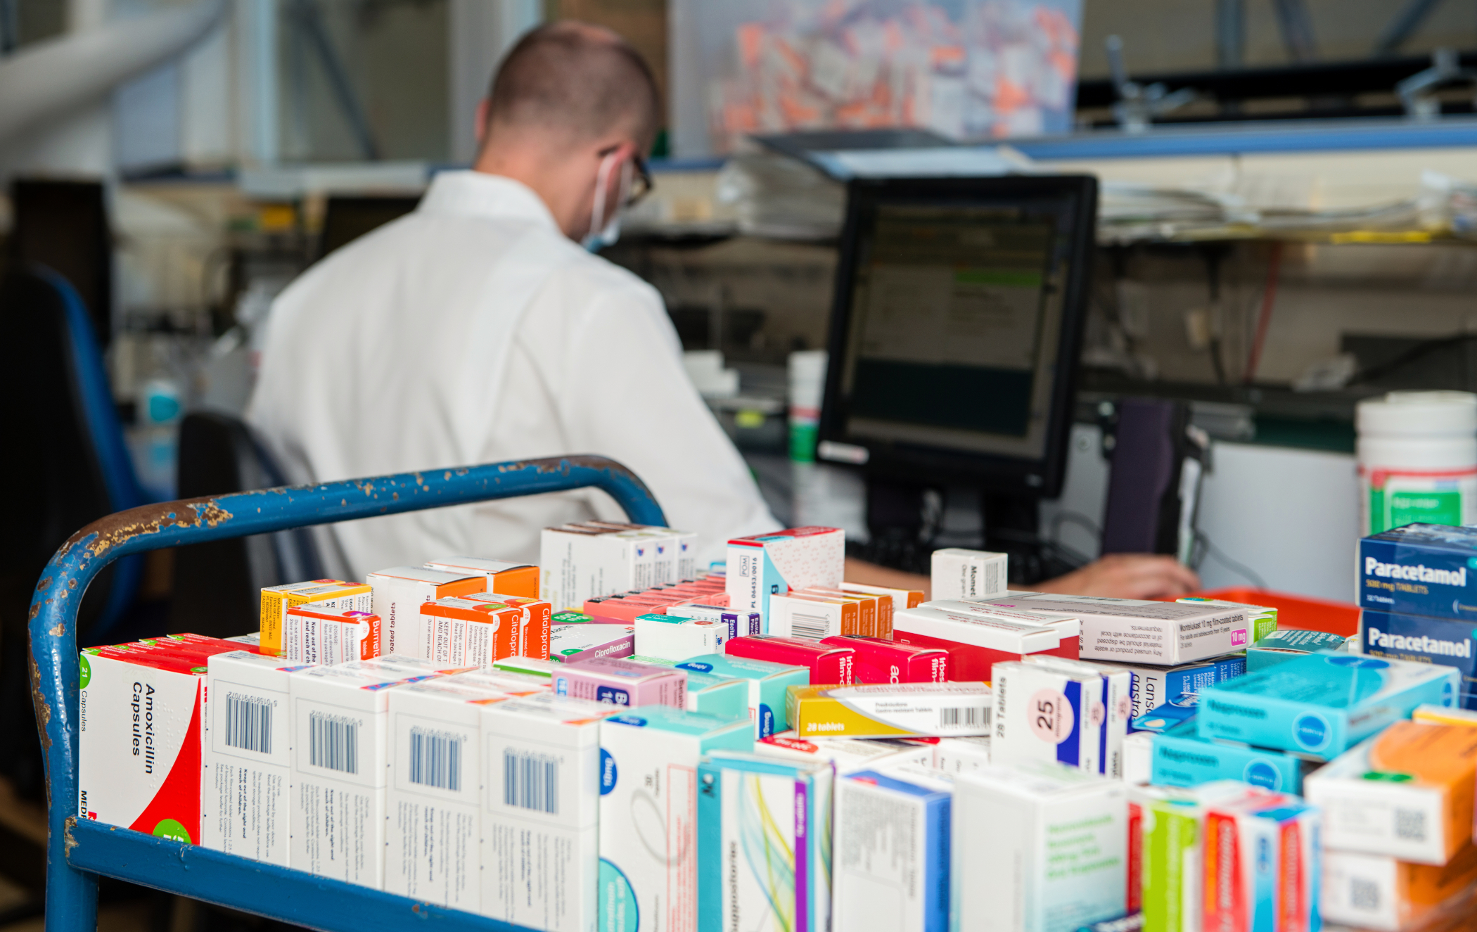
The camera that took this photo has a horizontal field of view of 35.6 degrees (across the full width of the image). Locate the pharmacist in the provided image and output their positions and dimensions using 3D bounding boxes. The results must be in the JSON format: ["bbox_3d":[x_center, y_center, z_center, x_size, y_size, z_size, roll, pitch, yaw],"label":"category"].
[{"bbox_3d":[-0.045,0.192,2.482,0.820,1.300,0.680,-4,8,-45],"label":"pharmacist"}]

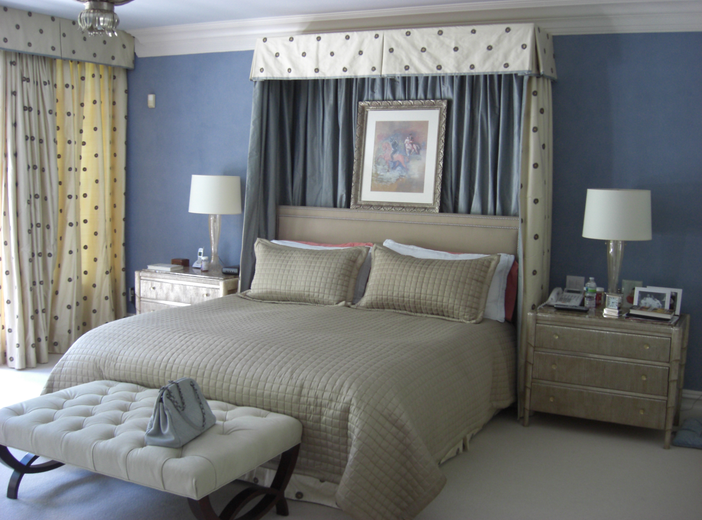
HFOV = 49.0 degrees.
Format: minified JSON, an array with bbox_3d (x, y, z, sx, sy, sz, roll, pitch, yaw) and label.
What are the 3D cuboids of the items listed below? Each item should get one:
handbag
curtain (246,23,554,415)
[{"bbox_3d":[-0.748,0.656,3.425,0.158,0.243,0.353,3,8,14],"label":"handbag"},{"bbox_3d":[0.283,-0.291,5.478,2.115,2.513,0.537,5,9,27],"label":"curtain"}]

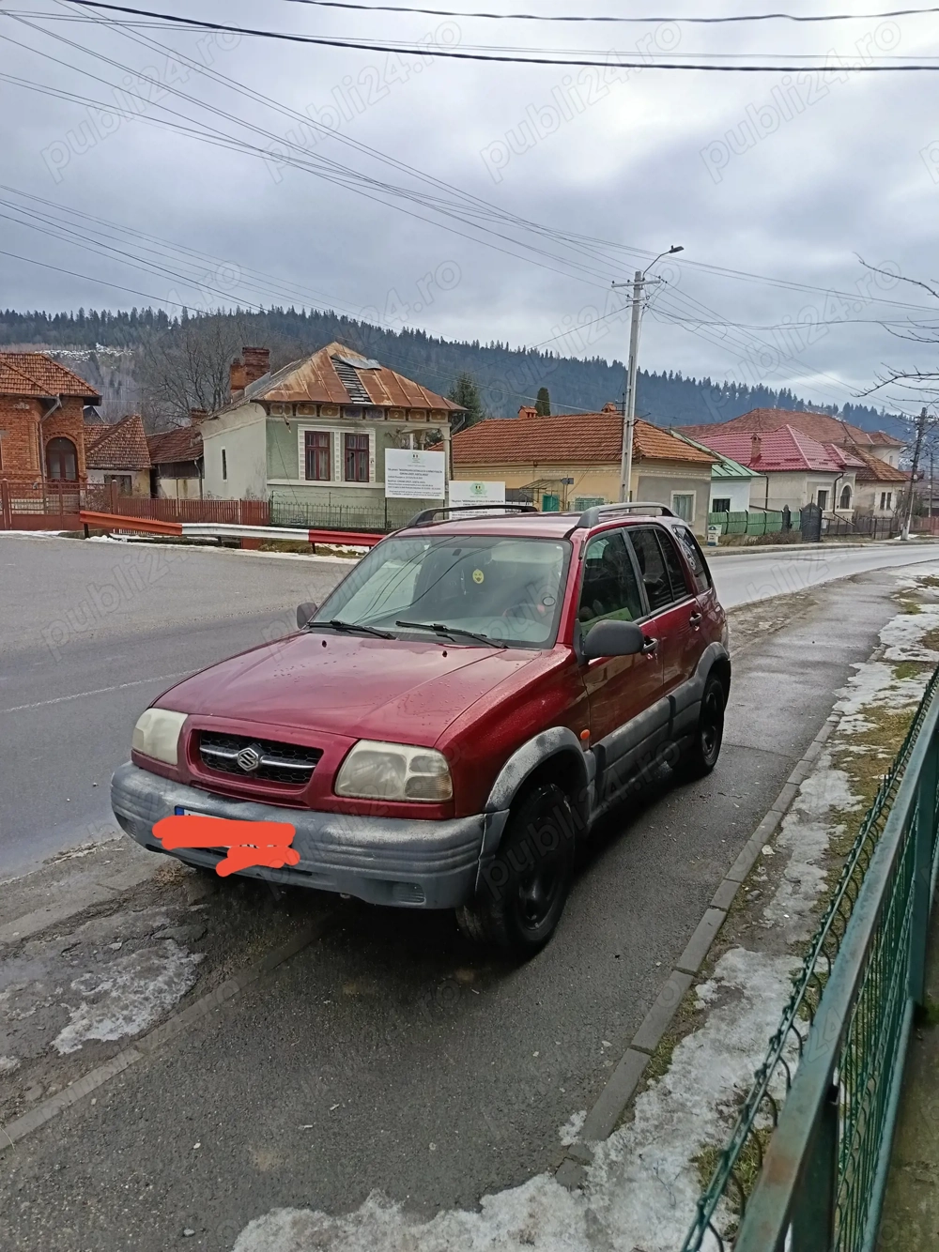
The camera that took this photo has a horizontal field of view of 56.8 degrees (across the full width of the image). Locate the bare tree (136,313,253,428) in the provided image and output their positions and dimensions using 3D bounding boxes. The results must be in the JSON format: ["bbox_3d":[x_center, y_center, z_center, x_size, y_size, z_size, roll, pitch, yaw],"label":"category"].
[{"bbox_3d":[-15.276,-12.277,48.733,7.000,11.800,7.000,1,8,0],"label":"bare tree"}]

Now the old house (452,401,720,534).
[{"bbox_3d":[4.027,-7.095,41.000,13.600,5.700,6.900,8,11,42],"label":"old house"}]

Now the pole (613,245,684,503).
[{"bbox_3d":[5.447,-6.964,27.077,2.400,9.180,0.600,6,10,31],"label":"pole"}]

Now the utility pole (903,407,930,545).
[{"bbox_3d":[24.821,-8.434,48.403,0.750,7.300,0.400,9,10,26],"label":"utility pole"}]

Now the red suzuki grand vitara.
[{"bbox_3d":[0.170,0.198,4.771,1.820,1.720,4.190,4,9,30],"label":"red suzuki grand vitara"}]

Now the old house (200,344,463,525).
[{"bbox_3d":[-6.028,-7.396,34.415,7.550,6.800,12.500,-3,9,-26],"label":"old house"}]

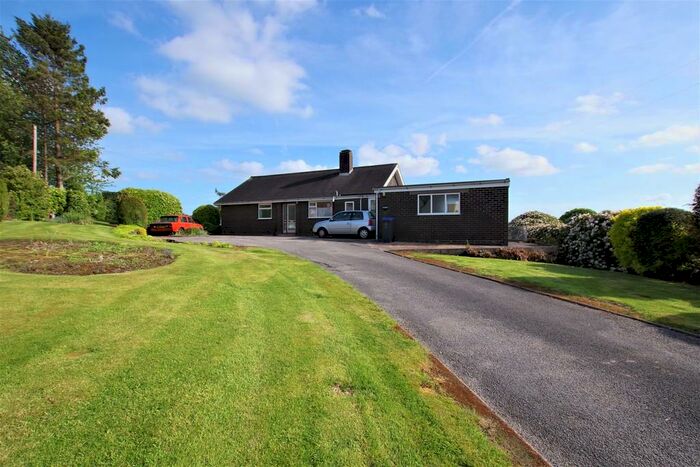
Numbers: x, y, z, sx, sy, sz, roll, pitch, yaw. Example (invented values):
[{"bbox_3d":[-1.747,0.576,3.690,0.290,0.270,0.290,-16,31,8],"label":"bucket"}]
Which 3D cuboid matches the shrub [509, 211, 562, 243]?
[{"bbox_3d":[9.510,-0.331,15.000,2.500,1.650,2.000,0,1,27],"label":"shrub"}]

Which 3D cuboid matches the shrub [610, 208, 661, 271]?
[{"bbox_3d":[8.054,0.155,8.200,1.100,1.720,1.200,0,0,-16],"label":"shrub"}]

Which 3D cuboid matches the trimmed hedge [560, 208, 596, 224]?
[{"bbox_3d":[10.396,-0.228,13.300,1.500,1.750,1.650,0,0,-16],"label":"trimmed hedge"}]

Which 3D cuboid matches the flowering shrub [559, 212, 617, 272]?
[{"bbox_3d":[7.200,0.160,8.850,1.650,1.580,1.500,1,1,41],"label":"flowering shrub"}]

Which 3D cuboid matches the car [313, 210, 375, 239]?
[{"bbox_3d":[-0.245,-0.497,16.100,3.530,1.460,1.640,0,1,16],"label":"car"}]

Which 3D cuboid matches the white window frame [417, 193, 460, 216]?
[{"bbox_3d":[3.793,-1.270,12.535,1.820,0.950,0.100,0,0,22],"label":"white window frame"}]

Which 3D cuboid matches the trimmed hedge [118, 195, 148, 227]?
[{"bbox_3d":[-14.696,-1.493,19.800,1.600,2.250,1.600,1,-1,-34],"label":"trimmed hedge"}]

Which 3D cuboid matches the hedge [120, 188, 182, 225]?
[{"bbox_3d":[-15.175,-1.911,22.300,3.800,2.800,2.100,1,-1,-34],"label":"hedge"}]

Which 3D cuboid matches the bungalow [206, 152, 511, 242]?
[{"bbox_3d":[-0.824,-2.987,19.877,19.350,6.600,12.650,0,1,23],"label":"bungalow"}]

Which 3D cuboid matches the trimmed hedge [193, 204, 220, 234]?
[{"bbox_3d":[-11.543,-1.140,23.800,2.300,2.380,2.200,0,1,-23],"label":"trimmed hedge"}]

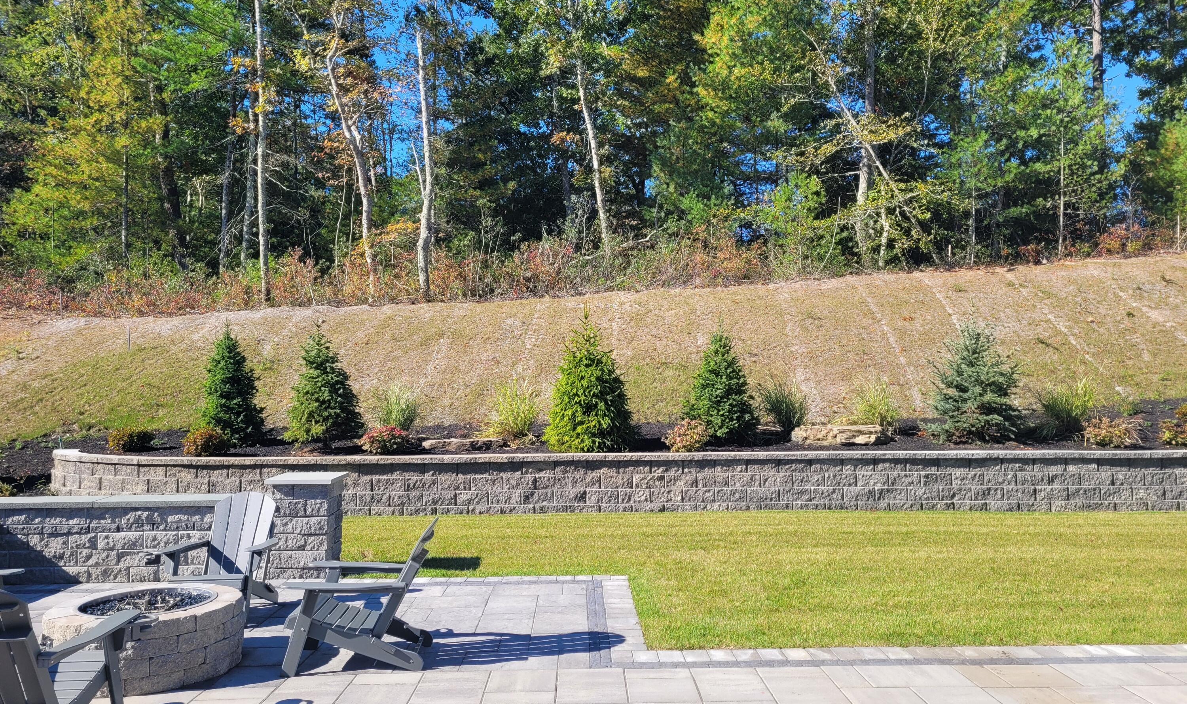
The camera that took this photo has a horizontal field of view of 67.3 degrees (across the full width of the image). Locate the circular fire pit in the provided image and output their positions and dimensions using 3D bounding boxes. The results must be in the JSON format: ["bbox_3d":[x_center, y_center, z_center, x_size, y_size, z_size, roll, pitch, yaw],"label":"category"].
[{"bbox_3d":[-2.841,1.800,5.679,1.137,0.404,1.137,0,-2,0],"label":"circular fire pit"}]

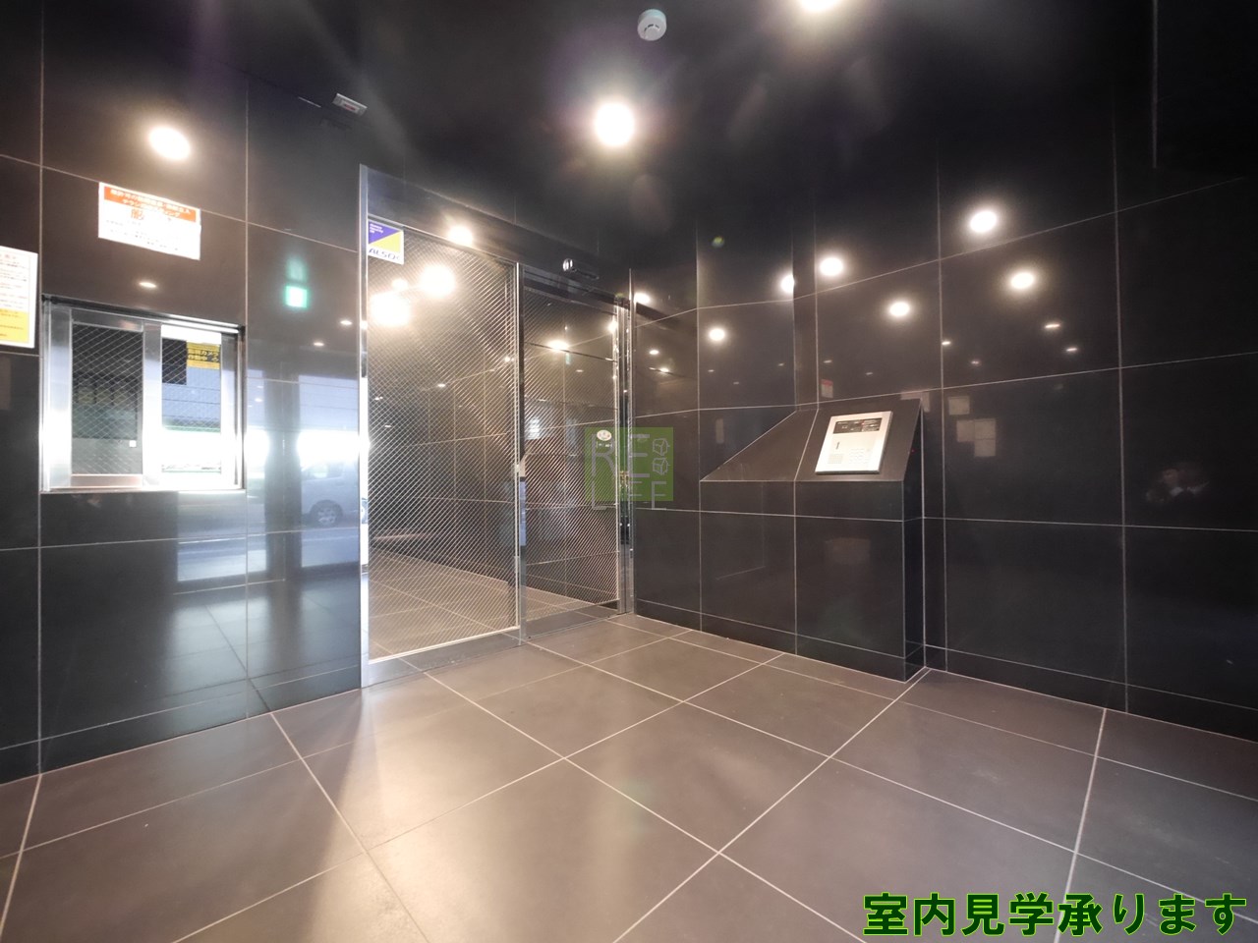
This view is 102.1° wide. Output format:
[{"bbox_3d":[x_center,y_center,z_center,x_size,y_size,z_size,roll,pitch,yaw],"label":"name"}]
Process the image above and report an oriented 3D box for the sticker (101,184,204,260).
[{"bbox_3d":[-1.666,-0.869,1.780,0.257,0.185,0.002,0,-1,-44],"label":"sticker"}]

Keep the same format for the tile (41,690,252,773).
[{"bbox_3d":[-1.659,0.899,1.775,0.519,0.099,0.010,0,-1,-44],"label":"tile"}]

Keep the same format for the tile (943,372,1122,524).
[{"bbox_3d":[1.679,-0.088,2.165,0.010,0.603,0.596,0,-1,-44],"label":"tile"}]

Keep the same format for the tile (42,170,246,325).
[{"bbox_3d":[-1.675,-0.764,1.798,0.519,0.408,0.010,0,-1,-44],"label":"tile"}]

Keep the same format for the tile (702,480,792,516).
[{"bbox_3d":[0.641,0.146,2.827,0.010,0.173,0.599,0,-1,-44],"label":"tile"}]

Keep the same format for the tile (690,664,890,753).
[{"bbox_3d":[0.652,0.936,2.073,0.600,0.010,0.600,0,-1,-44],"label":"tile"}]

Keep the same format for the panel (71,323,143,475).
[{"bbox_3d":[-1.749,-0.236,1.713,0.169,0.501,0.007,0,-1,-44],"label":"panel"}]

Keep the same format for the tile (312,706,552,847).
[{"bbox_3d":[-0.629,0.939,1.655,0.600,0.010,0.600,0,-1,-44],"label":"tile"}]

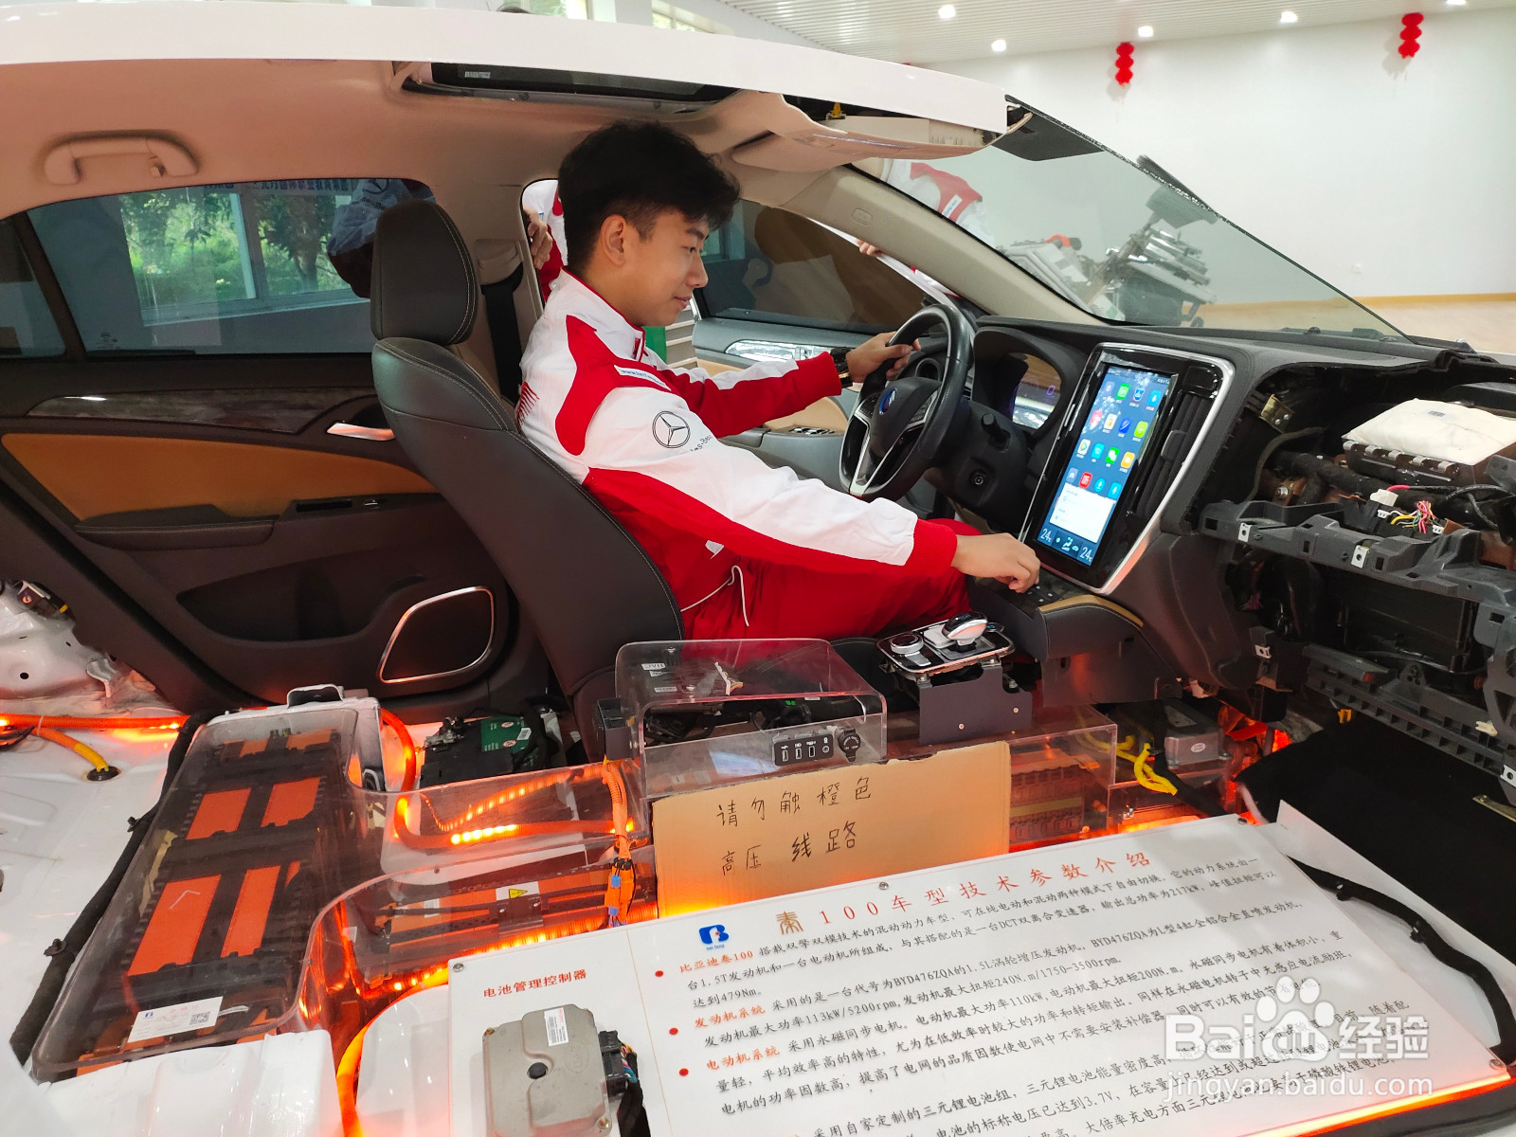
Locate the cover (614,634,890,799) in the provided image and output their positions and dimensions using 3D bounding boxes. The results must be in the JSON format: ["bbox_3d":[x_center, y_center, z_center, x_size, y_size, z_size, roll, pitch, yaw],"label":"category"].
[{"bbox_3d":[-0.016,0.200,1.453,0.355,0.145,0.195,-8,21,-14],"label":"cover"}]

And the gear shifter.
[{"bbox_3d":[0.308,0.089,1.492,0.062,0.050,0.044,-8,21,-14],"label":"gear shifter"}]

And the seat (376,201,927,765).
[{"bbox_3d":[-0.152,-0.118,1.696,0.860,0.970,0.530,-8,21,-14],"label":"seat"}]

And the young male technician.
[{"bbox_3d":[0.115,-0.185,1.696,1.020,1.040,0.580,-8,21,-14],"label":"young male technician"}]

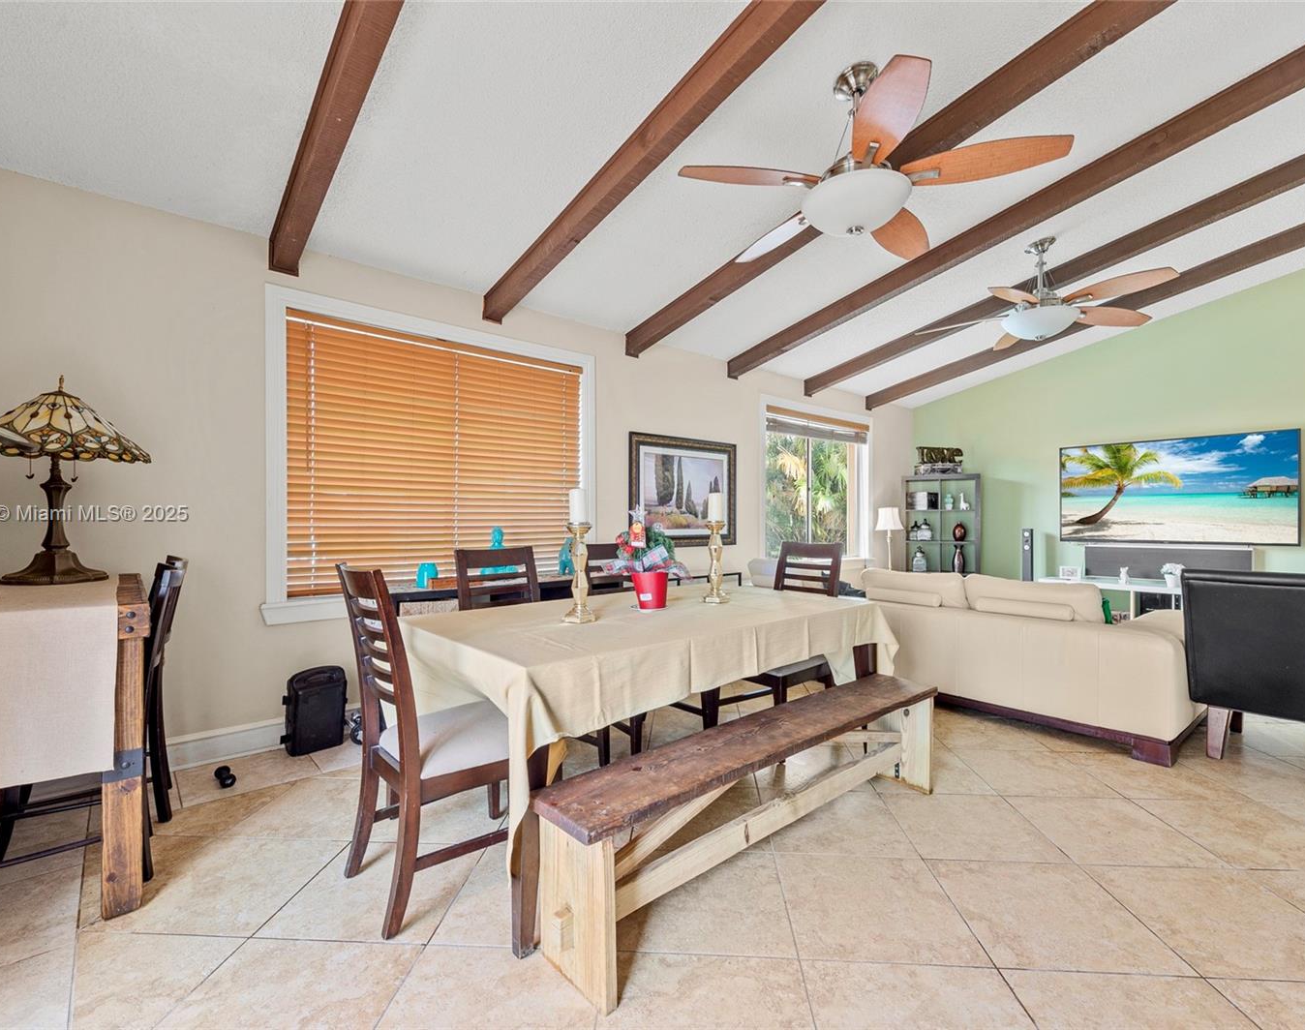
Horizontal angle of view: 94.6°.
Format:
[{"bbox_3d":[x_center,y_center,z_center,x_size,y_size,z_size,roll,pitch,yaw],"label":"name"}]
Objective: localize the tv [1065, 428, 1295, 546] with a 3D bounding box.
[{"bbox_3d":[4.864,-0.217,5.692,0.060,0.970,1.720,0,-1,-42],"label":"tv"}]

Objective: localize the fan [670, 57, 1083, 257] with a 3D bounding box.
[{"bbox_3d":[0.859,-1.523,2.550,1.468,0.665,1.468,1,-1,-41],"label":"fan"}]

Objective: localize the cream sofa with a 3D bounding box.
[{"bbox_3d":[2.154,0.766,3.776,0.960,0.820,1.830,0,-1,-42],"label":"cream sofa"}]

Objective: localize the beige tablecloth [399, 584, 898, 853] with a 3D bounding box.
[{"bbox_3d":[0.048,0.666,2.580,1.930,0.530,1.120,0,-1,-42],"label":"beige tablecloth"}]

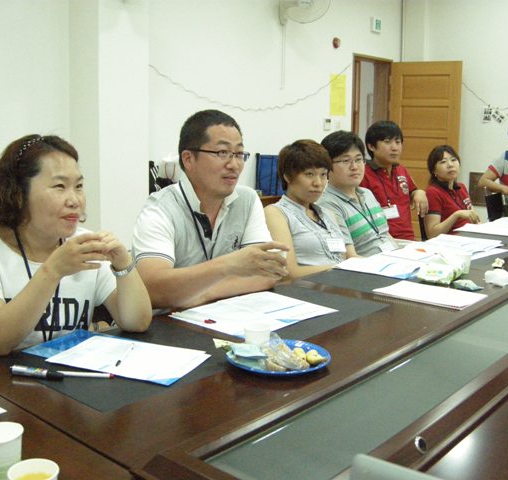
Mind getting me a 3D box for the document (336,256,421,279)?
[{"bbox_3d":[0.575,0.100,2.665,0.300,0.010,0.360,9,12,38],"label":"document"}]

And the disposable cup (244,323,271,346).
[{"bbox_3d":[0.007,0.235,1.495,0.064,0.072,0.064,1,10,0],"label":"disposable cup"}]

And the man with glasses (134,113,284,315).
[{"bbox_3d":[-0.192,0.244,2.108,0.560,1.320,0.780,-6,13,-41],"label":"man with glasses"}]

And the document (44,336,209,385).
[{"bbox_3d":[-0.286,0.272,1.483,0.310,0.005,0.210,5,10,23],"label":"document"}]

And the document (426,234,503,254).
[{"bbox_3d":[1.058,0.010,3.301,0.300,0.010,0.400,9,12,38],"label":"document"}]

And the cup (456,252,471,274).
[{"bbox_3d":[0.796,0.090,2.455,0.063,0.072,0.063,1,10,0],"label":"cup"}]

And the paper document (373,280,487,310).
[{"bbox_3d":[0.575,0.176,2.108,0.312,0.010,0.215,10,13,42],"label":"paper document"}]

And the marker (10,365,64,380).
[{"bbox_3d":[-0.453,0.280,1.352,0.130,0.020,0.020,2,10,10],"label":"marker"}]

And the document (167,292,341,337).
[{"bbox_3d":[0.011,0.209,1.903,0.295,0.010,0.420,9,12,38],"label":"document"}]

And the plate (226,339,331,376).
[{"bbox_3d":[0.057,0.270,1.476,0.240,0.022,0.240,1,10,0],"label":"plate"}]

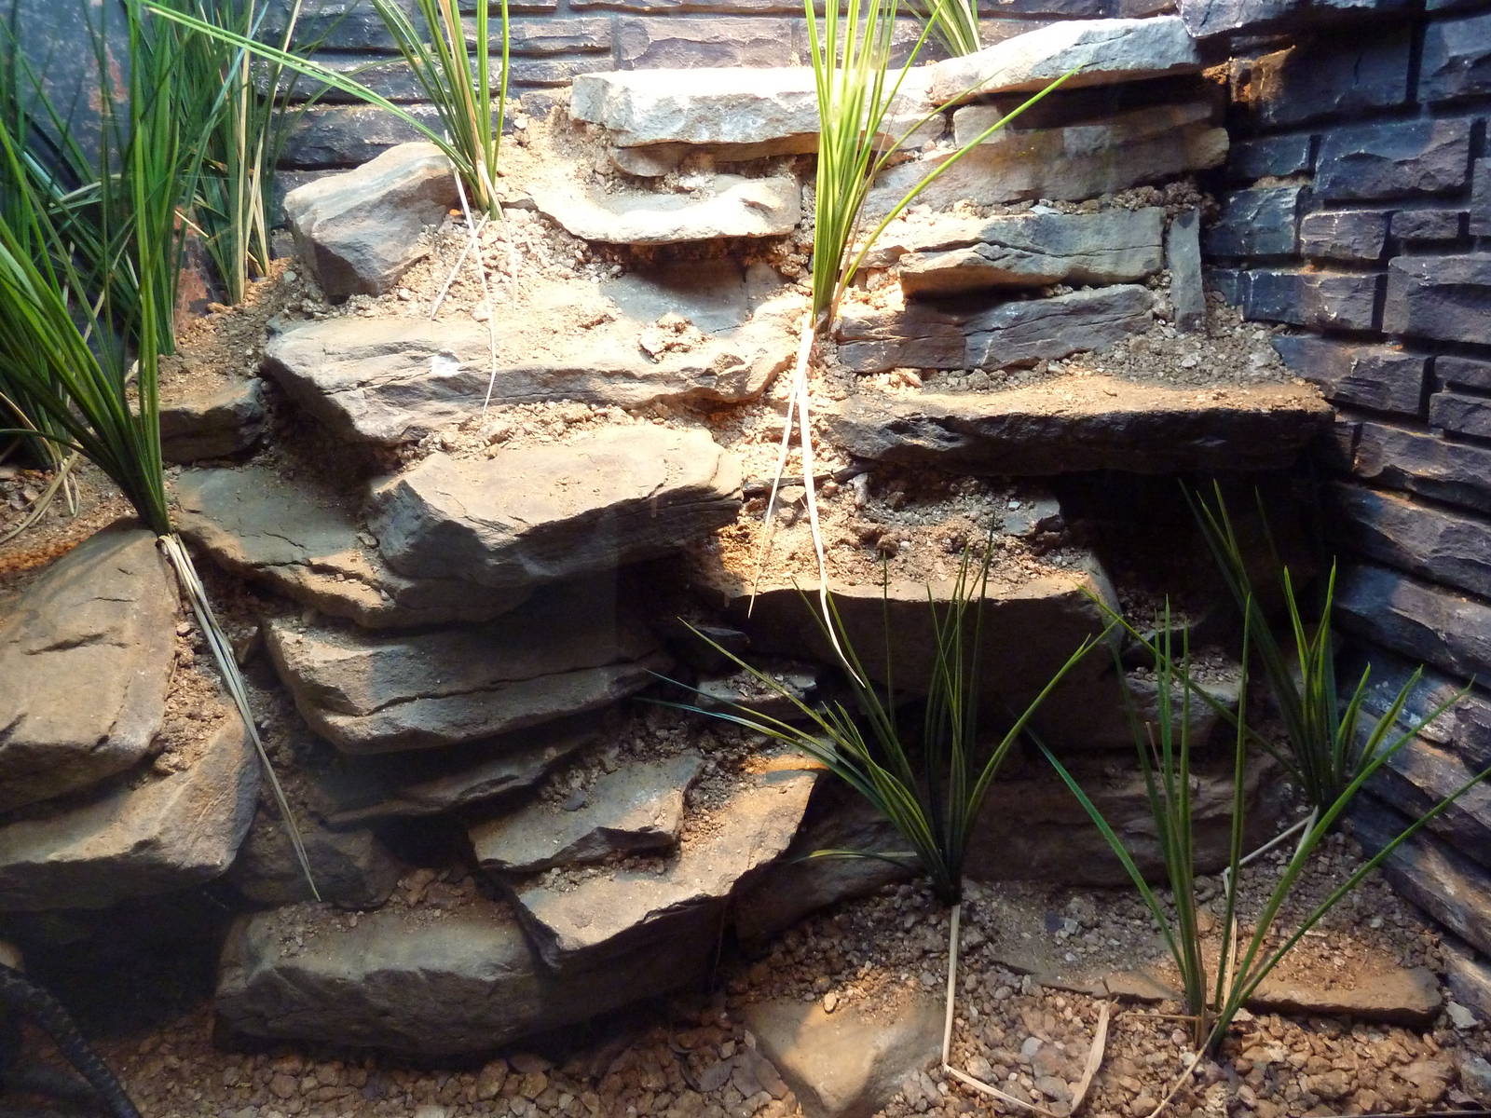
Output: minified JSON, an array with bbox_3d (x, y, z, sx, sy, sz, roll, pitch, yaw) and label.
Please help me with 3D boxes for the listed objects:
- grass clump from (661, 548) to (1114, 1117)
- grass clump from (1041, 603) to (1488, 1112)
[{"bbox_3d":[0.160,0.219,1.129,0.436,0.446,0.388,0,17,0],"label":"grass clump"},{"bbox_3d":[0.475,0.264,1.011,0.407,0.446,0.339,0,17,0],"label":"grass clump"}]

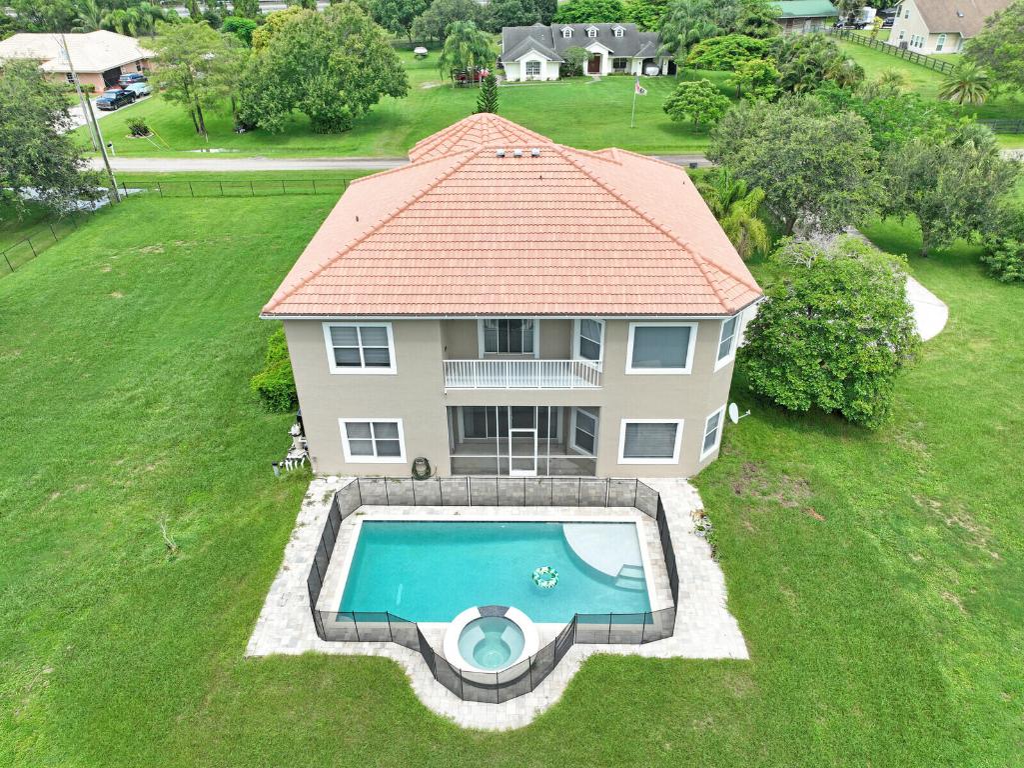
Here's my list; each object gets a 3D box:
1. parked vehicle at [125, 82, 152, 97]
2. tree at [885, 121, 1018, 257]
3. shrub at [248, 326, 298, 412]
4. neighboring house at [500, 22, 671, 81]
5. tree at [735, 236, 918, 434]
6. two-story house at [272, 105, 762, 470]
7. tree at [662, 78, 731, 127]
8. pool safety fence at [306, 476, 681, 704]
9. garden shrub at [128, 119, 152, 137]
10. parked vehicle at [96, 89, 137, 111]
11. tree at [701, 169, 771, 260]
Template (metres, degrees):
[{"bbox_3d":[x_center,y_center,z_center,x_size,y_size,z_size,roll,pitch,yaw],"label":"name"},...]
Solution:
[{"bbox_3d":[-47.593,-37.791,90.803,1.850,1.550,4.600,2,32,3],"label":"parked vehicle"},{"bbox_3d":[25.549,-10.865,41.394,7.600,7.400,7.400,0,32,0],"label":"tree"},{"bbox_3d":[-9.302,-0.582,30.436,2.600,1.650,4.200,0,32,0],"label":"shrub"},{"bbox_3d":[11.238,-49.439,104.835,25.716,6.300,16.500,0,32,0],"label":"neighboring house"},{"bbox_3d":[12.230,-2.244,27.690,6.300,6.600,6.300,0,32,2],"label":"tree"},{"bbox_3d":[0.338,-5.380,29.639,16.600,10.200,17.000,0,32,2],"label":"two-story house"},{"bbox_3d":[18.000,-26.994,68.902,6.800,4.900,6.800,0,32,2],"label":"tree"},{"bbox_3d":[-0.500,5.540,20.616,10.200,1.220,7.400,0,32,2],"label":"pool safety fence"},{"bbox_3d":[-37.645,-25.898,71.652,2.000,1.700,2.000,0,32,2],"label":"garden shrub"},{"bbox_3d":[-46.998,-33.781,83.997,1.950,1.850,5.500,2,32,4],"label":"parked vehicle"},{"bbox_3d":[12.409,-9.284,40.035,4.200,5.500,4.200,0,32,2],"label":"tree"}]

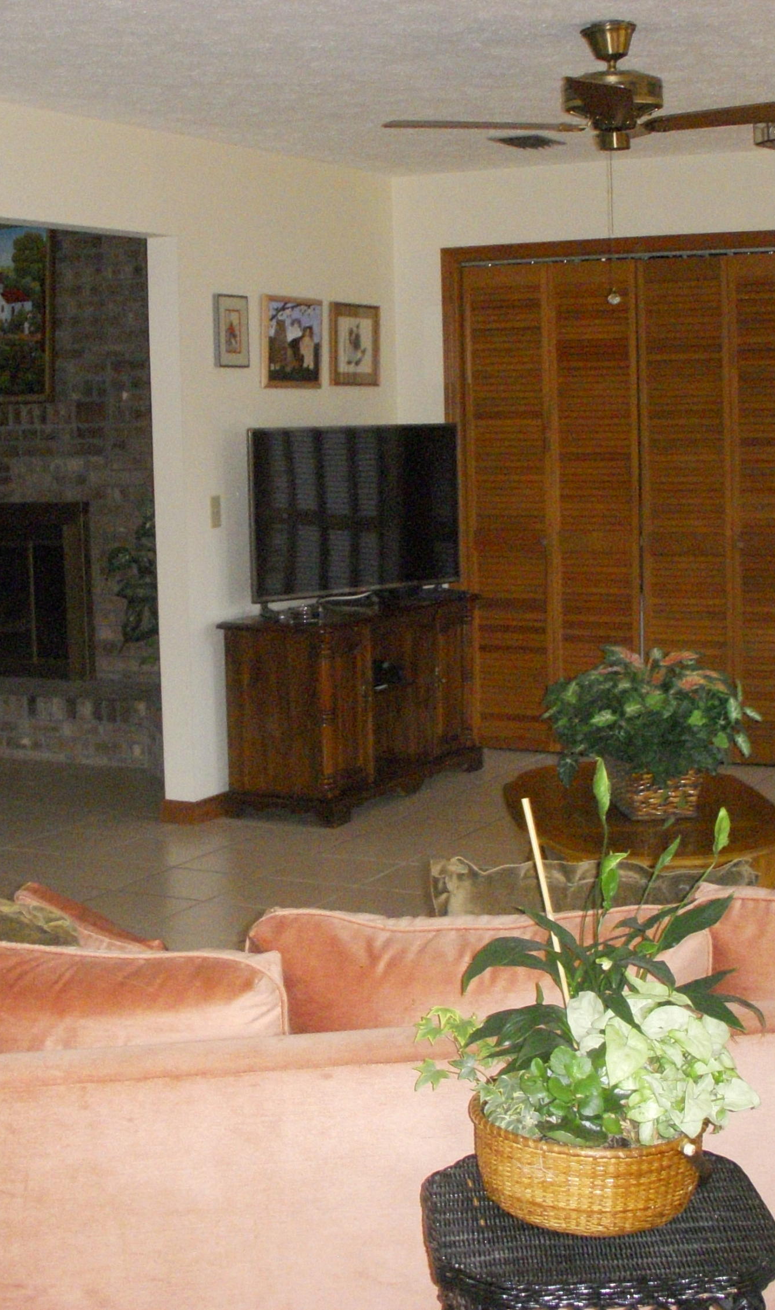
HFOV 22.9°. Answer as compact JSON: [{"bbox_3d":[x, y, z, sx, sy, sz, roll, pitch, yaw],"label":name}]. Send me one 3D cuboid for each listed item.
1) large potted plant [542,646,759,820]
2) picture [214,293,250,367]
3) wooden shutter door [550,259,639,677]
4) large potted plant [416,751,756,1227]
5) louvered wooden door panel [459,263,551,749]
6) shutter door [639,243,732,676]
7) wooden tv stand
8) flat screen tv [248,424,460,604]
[{"bbox_3d":[0.692,0.190,5.040,0.542,0.400,0.525,-1,8,-1],"label":"large potted plant"},{"bbox_3d":[-0.558,-1.157,6.854,0.022,0.257,0.205,2,9,25],"label":"picture"},{"bbox_3d":[0.856,-0.594,7.860,0.385,2.020,0.035,3,9,27],"label":"wooden shutter door"},{"bbox_3d":[0.247,0.400,2.370,0.420,0.560,0.390,-1,8,6],"label":"large potted plant"},{"bbox_3d":[0.513,-0.612,8.015,0.370,2.015,0.035,2,9,25],"label":"louvered wooden door panel"},{"bbox_3d":[1.200,-0.579,7.690,0.370,2.010,0.035,2,9,25],"label":"shutter door"},{"bbox_3d":[-0.113,0.172,7.339,0.490,0.710,1.190,3,9,29],"label":"wooden tv stand"},{"bbox_3d":[-0.142,-0.548,7.324,1.080,0.632,0.065,-9,11,-43],"label":"flat screen tv"}]

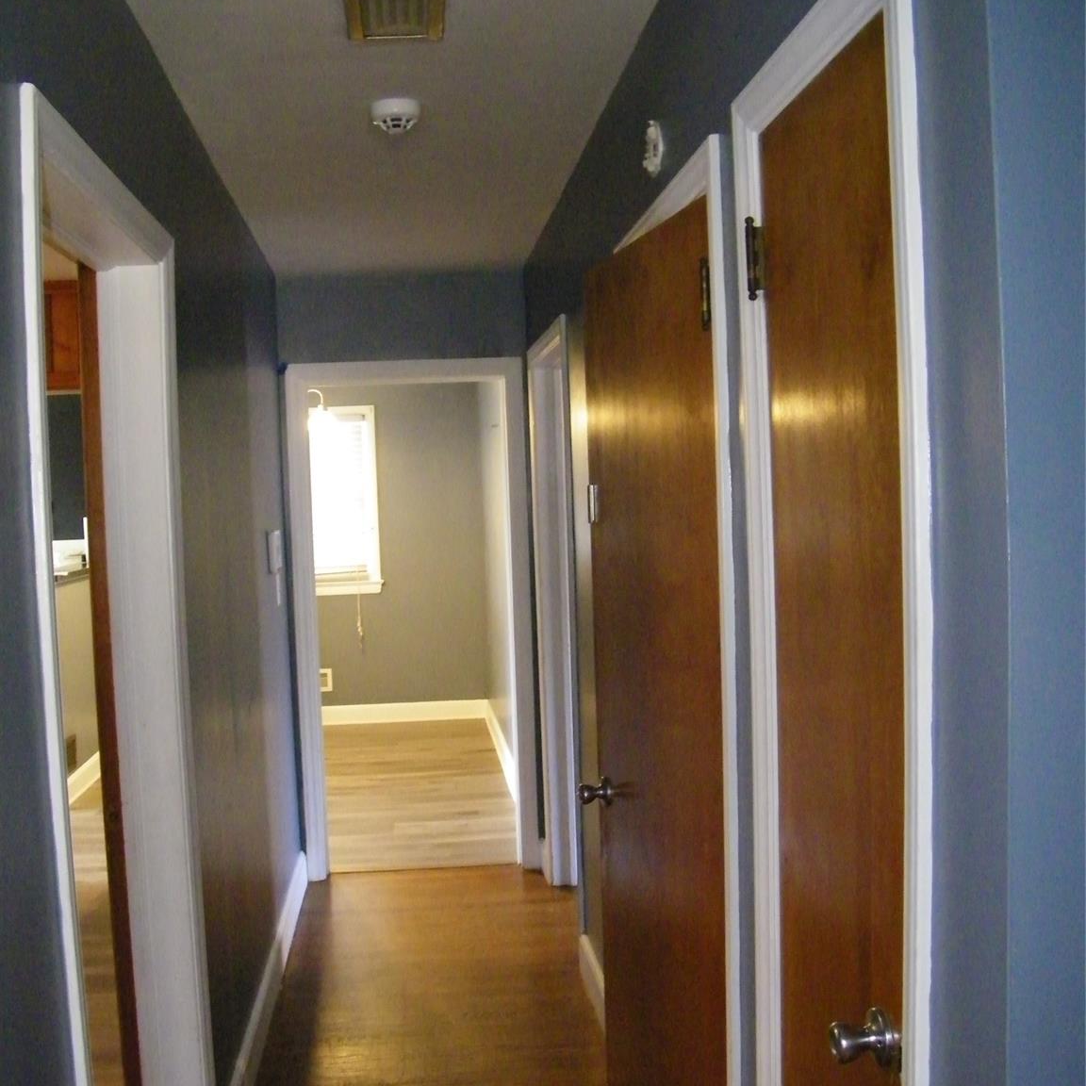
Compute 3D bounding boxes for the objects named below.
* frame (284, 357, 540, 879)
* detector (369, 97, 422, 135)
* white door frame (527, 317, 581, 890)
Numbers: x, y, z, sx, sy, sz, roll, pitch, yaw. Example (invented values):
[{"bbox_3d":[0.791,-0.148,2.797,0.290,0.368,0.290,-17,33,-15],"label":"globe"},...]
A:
[{"bbox_3d":[-0.531,0.311,4.809,0.945,2.090,0.130,-2,2,-7],"label":"frame"},{"bbox_3d":[-0.346,-1.002,2.772,0.116,0.056,0.116,-2,2,-7],"label":"detector"},{"bbox_3d":[0.096,0.317,4.128,0.130,2.090,1.050,-2,2,-7],"label":"white door frame"}]

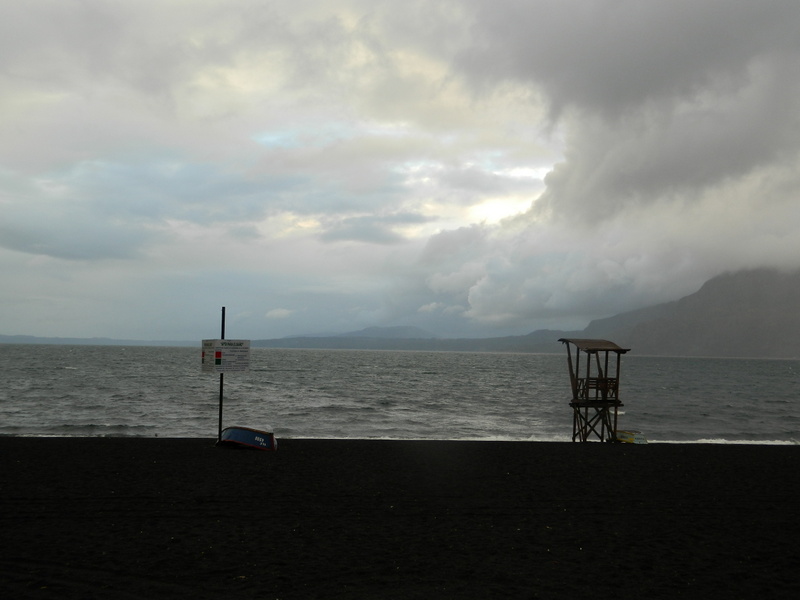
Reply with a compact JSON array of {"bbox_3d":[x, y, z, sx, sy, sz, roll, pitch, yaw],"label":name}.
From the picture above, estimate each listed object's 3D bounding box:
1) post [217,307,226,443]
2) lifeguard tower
[{"bbox_3d":[-6.869,2.886,36.640,0.120,5.199,0.120,1,-3,0],"label":"post"},{"bbox_3d":[8.035,3.749,39.316,2.150,4.300,2.350,2,-3,-13],"label":"lifeguard tower"}]

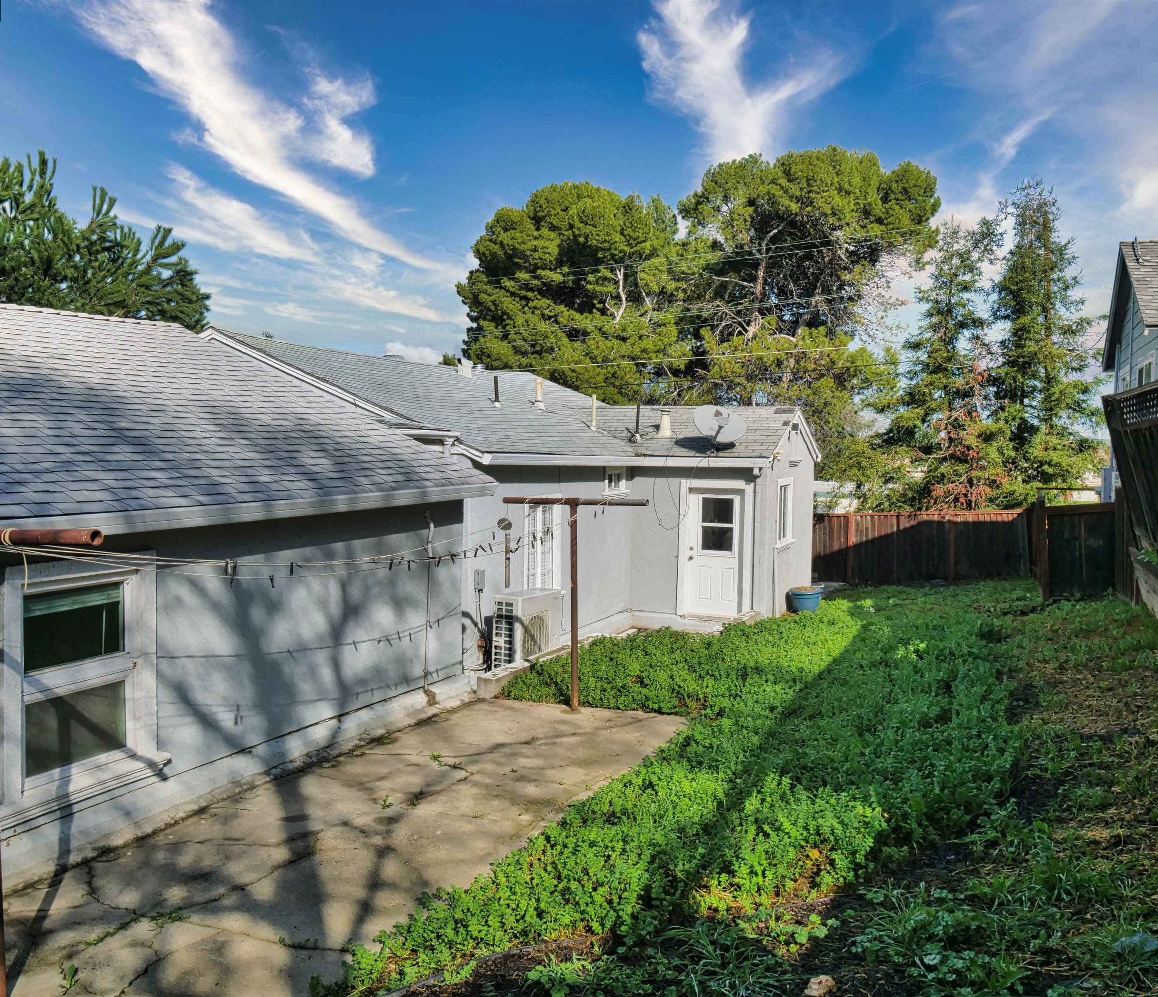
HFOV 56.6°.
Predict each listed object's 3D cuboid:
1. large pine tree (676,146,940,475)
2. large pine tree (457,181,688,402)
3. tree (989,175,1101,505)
[{"bbox_3d":[9.900,-6.600,46.500,11.400,17.200,10.800,0,3,0],"label":"large pine tree"},{"bbox_3d":[-0.100,-6.300,47.500,10.300,15.800,10.000,0,3,0],"label":"large pine tree"},{"bbox_3d":[14.700,-3.800,34.000,3.700,12.400,3.700,0,3,0],"label":"tree"}]

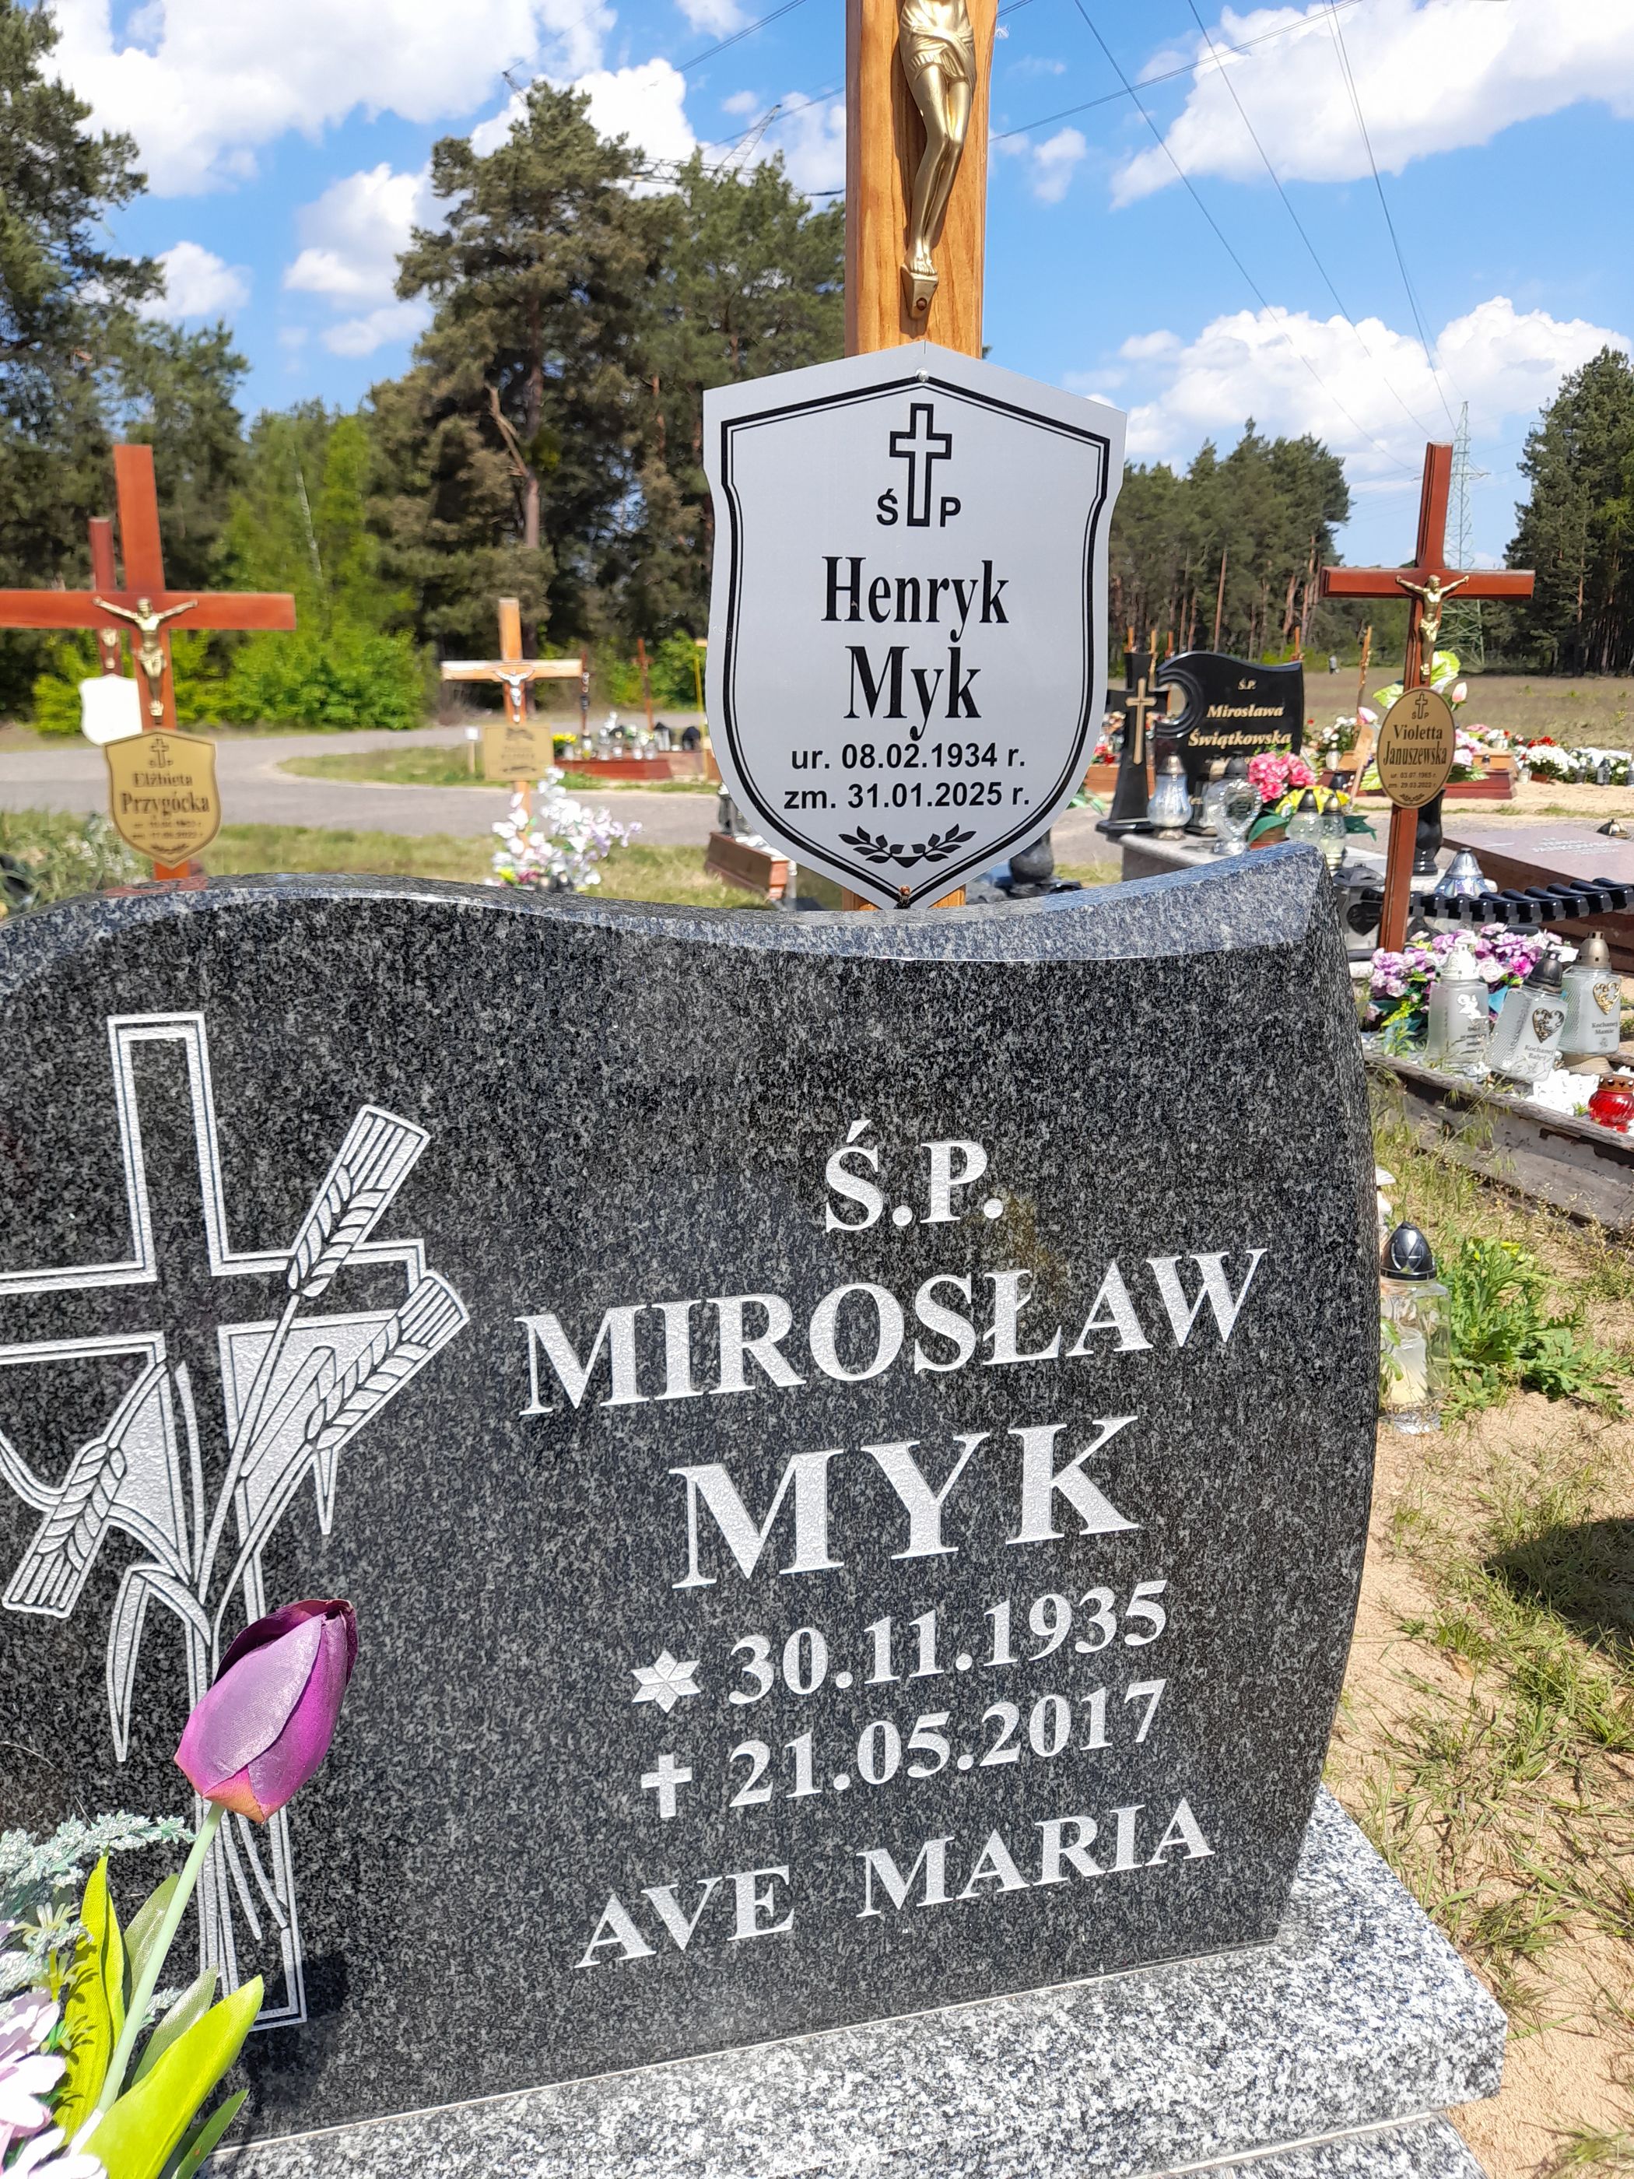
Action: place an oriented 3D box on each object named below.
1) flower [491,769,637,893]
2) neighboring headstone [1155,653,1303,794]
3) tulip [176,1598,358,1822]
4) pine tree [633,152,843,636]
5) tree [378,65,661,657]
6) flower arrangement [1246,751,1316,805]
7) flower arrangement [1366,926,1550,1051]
[{"bbox_3d":[-0.883,-0.883,5.500,0.480,0.480,0.420,-4,16,-14],"label":"flower"},{"bbox_3d":[1.631,-1.373,6.218,0.630,0.700,0.090,-5,16,-17],"label":"neighboring headstone"},{"bbox_3d":[-0.193,0.217,0.550,0.046,0.077,0.046,21,-12,-6],"label":"tulip"},{"bbox_3d":[-1.925,-16.171,39.116,5.000,12.700,5.000,0,15,0],"label":"pine tree"},{"bbox_3d":[-6.229,-14.390,33.383,5.700,12.300,5.700,0,15,0],"label":"tree"},{"bbox_3d":[1.665,-1.109,5.650,0.230,0.200,0.210,-4,16,-14],"label":"flower arrangement"},{"bbox_3d":[1.634,-0.251,3.970,0.420,0.300,0.320,-4,16,-14],"label":"flower arrangement"}]

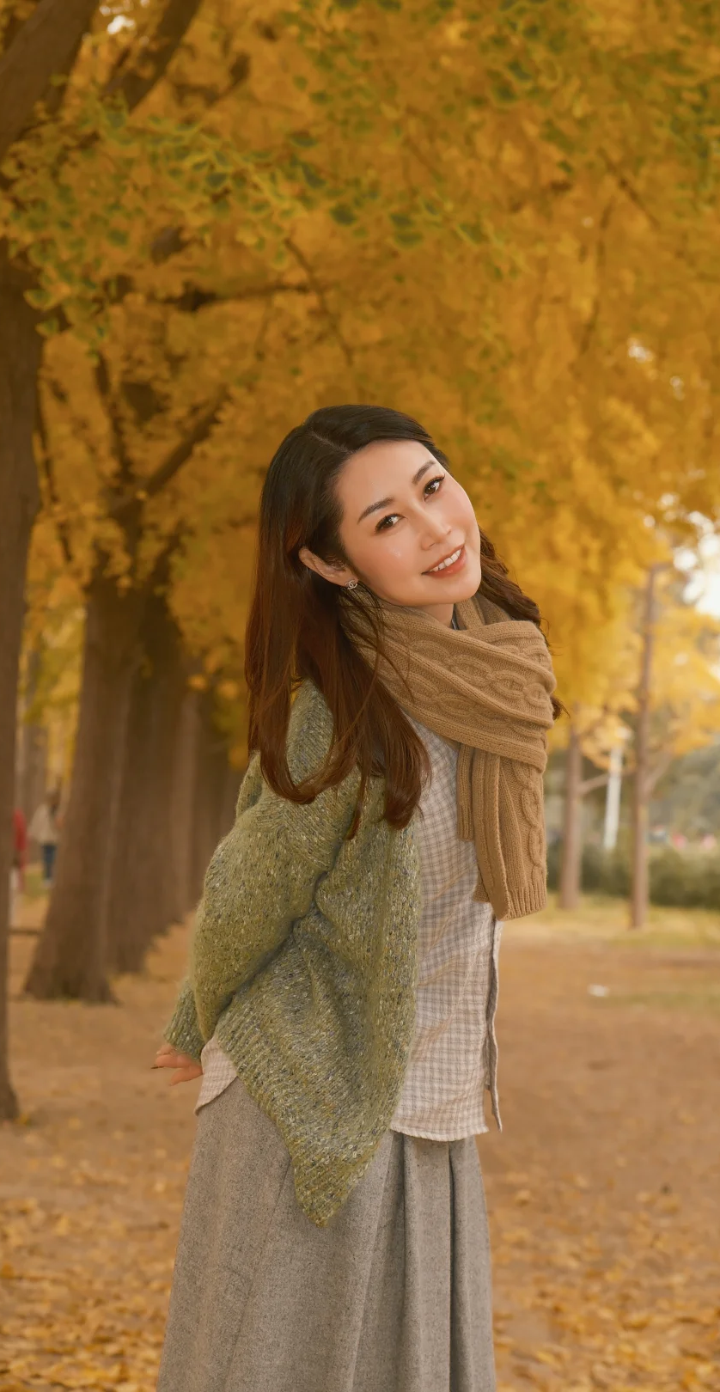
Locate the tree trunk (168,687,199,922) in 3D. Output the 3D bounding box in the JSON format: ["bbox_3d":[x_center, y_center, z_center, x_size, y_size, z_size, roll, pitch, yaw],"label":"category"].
[{"bbox_3d":[-1.963,1.201,33.378,0.400,2.586,0.400,0,-2,0],"label":"tree trunk"}]

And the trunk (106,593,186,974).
[{"bbox_3d":[-1.613,0.630,22.134,0.612,2.775,0.550,0,-2,0],"label":"trunk"}]

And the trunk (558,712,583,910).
[{"bbox_3d":[2.679,1.460,38.374,0.305,2.492,0.270,0,-2,0],"label":"trunk"}]

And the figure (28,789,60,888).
[{"bbox_3d":[-5.328,2.401,50.843,0.520,1.667,0.400,-2,-3,45],"label":"figure"}]

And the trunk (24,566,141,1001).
[{"bbox_3d":[-1.745,0.531,18.861,0.684,2.695,0.600,0,-2,0],"label":"trunk"}]

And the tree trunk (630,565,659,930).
[{"bbox_3d":[2.949,0.520,31.263,0.292,3.768,0.240,0,-2,0],"label":"tree trunk"}]

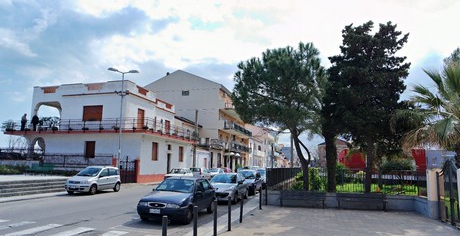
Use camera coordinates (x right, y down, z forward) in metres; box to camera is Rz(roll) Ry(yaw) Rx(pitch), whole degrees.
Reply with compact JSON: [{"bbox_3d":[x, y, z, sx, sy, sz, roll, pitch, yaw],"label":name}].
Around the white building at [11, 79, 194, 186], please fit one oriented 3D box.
[{"bbox_3d":[-13.417,2.343,35.550,15.200,9.400,13.700,-2,-9,14],"label":"white building"}]

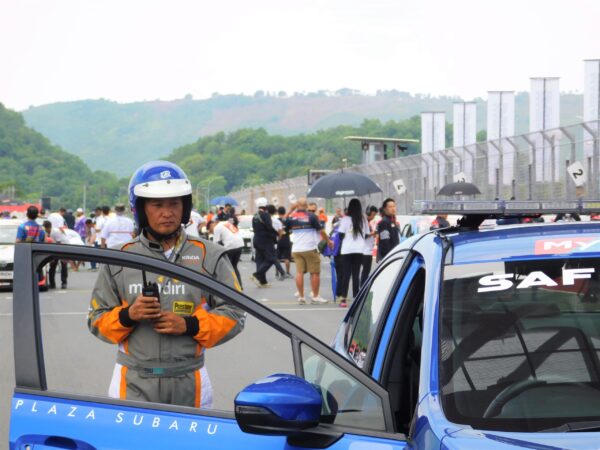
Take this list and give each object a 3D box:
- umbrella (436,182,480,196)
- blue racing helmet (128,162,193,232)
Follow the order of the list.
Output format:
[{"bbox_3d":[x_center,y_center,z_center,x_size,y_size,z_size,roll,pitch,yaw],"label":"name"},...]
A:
[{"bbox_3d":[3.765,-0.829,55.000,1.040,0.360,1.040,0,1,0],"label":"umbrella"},{"bbox_3d":[-0.542,-0.109,9.050,0.250,0.280,0.310,-4,4,-15],"label":"blue racing helmet"}]

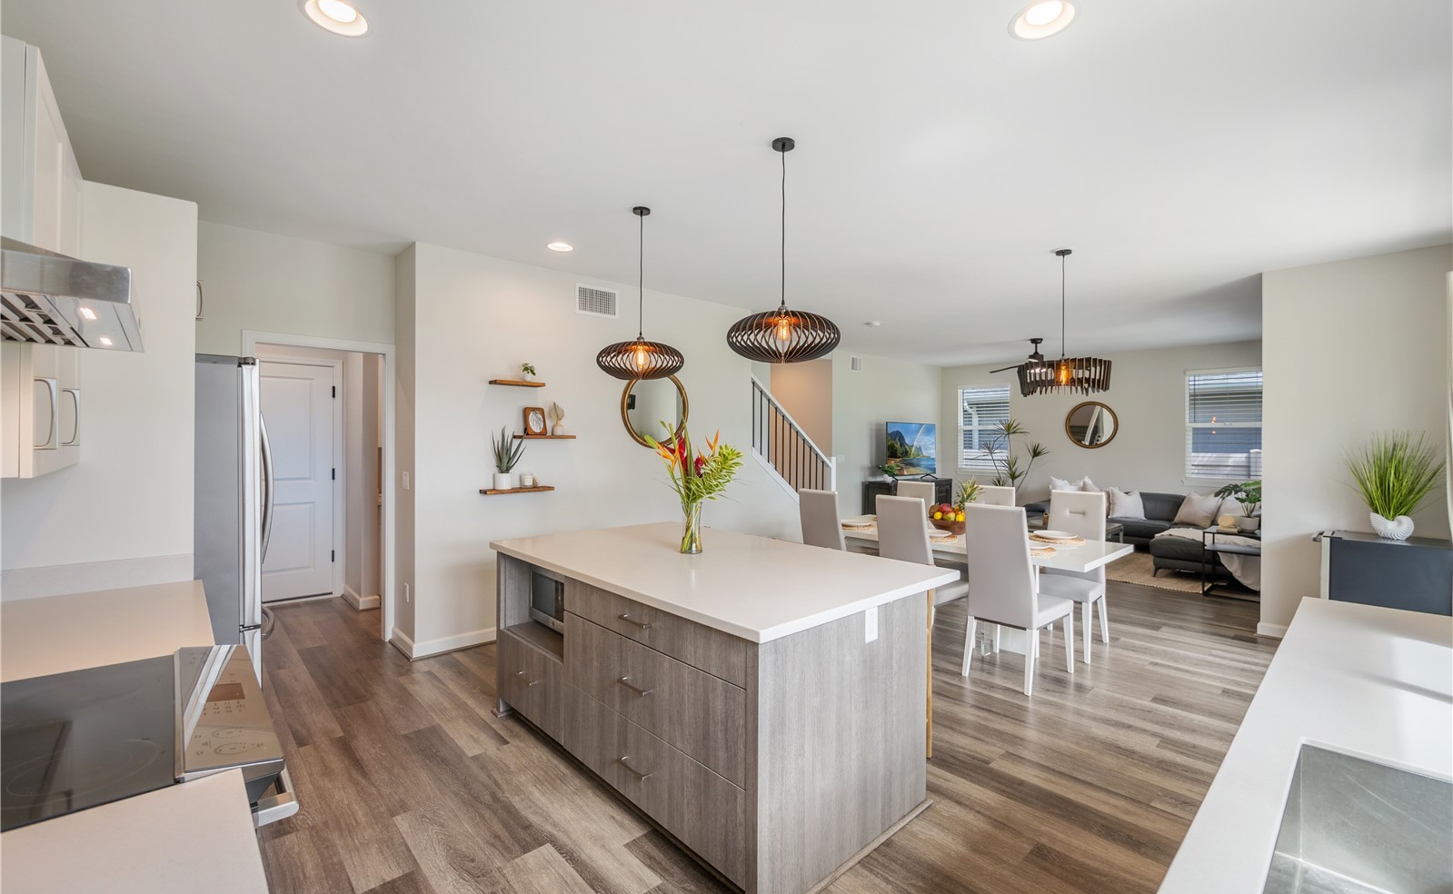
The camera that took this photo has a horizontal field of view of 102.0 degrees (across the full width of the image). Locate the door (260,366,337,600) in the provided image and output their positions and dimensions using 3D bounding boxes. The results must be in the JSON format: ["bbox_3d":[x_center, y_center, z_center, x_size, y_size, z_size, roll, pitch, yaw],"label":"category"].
[{"bbox_3d":[-3.887,0.301,5.067,0.840,2.055,0.045,0,0,-43],"label":"door"}]

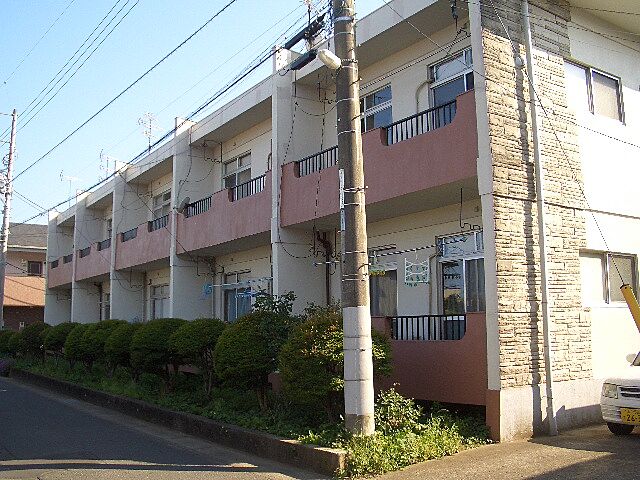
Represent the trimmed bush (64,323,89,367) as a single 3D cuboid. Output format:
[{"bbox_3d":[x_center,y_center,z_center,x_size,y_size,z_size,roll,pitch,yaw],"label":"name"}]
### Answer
[{"bbox_3d":[-6.431,2.964,17.909,1.280,1.350,1.280,5,-9,-34],"label":"trimmed bush"}]

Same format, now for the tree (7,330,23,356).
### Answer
[{"bbox_3d":[-11.911,4.179,25.935,1.260,1.090,1.260,5,-9,-34],"label":"tree"}]

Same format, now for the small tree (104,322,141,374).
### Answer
[{"bbox_3d":[-4.193,2.528,14.623,1.300,1.360,1.300,5,-9,-34],"label":"small tree"}]

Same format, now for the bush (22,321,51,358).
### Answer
[{"bbox_3d":[-10.006,3.647,23.159,1.320,1.380,1.320,5,-9,-34],"label":"bush"}]

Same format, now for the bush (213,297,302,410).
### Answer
[{"bbox_3d":[-0.920,1.725,9.839,1.320,1.760,1.320,0,-8,0],"label":"bush"}]

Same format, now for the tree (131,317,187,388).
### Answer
[{"bbox_3d":[-3.179,2.309,13.137,1.320,1.420,1.320,5,-9,-34],"label":"tree"}]

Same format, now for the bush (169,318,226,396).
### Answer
[{"bbox_3d":[-2.100,2.111,11.551,1.200,1.410,1.200,5,-9,-34],"label":"bush"}]

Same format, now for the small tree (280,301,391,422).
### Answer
[{"bbox_3d":[0.199,1.613,8.184,1.400,1.560,1.400,0,-8,0],"label":"small tree"}]

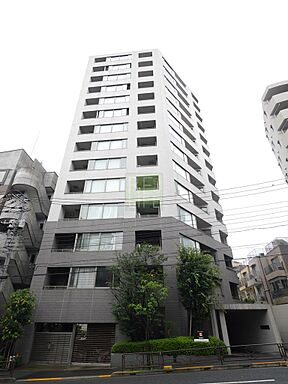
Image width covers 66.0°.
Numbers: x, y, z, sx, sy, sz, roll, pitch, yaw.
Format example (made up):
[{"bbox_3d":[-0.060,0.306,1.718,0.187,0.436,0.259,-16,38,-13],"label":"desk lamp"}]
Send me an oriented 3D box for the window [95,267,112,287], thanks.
[{"bbox_3d":[-3.259,7.043,18.387,1.443,1.624,0.120,-3,-33,4],"label":"window"}]

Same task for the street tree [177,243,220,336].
[{"bbox_3d":[4.287,7.414,16.798,3.233,7.259,2.989,-3,-34,4],"label":"street tree"}]

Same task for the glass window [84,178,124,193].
[{"bbox_3d":[-4.091,-0.582,23.595,4.392,1.677,0.150,-3,-34,4],"label":"glass window"}]

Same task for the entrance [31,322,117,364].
[{"bbox_3d":[-5.015,10.872,15.994,6.100,2.470,0.300,-3,-34,4],"label":"entrance"}]

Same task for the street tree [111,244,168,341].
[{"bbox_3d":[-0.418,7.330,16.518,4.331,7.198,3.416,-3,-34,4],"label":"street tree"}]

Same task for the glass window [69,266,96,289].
[{"bbox_3d":[-5.099,7.166,18.504,2.302,1.647,0.120,-3,-33,4],"label":"glass window"}]

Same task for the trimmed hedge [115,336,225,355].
[{"bbox_3d":[1.546,10.215,14.815,7.473,0.915,1.098,-3,-34,4],"label":"trimmed hedge"}]

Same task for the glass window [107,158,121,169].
[{"bbox_3d":[-3.308,-3.138,24.969,1.430,1.437,0.120,-3,-33,4],"label":"glass window"}]

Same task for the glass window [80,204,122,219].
[{"bbox_3d":[-4.196,1.950,21.777,4.126,1.610,0.120,-3,-33,4],"label":"glass window"}]

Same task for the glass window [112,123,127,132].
[{"bbox_3d":[-3.093,-8.080,28.139,1.941,1.548,0.120,-3,-33,4],"label":"glass window"}]

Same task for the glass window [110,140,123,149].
[{"bbox_3d":[-3.293,-5.603,26.560,1.458,1.411,0.120,-3,-33,4],"label":"glass window"}]

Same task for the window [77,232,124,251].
[{"bbox_3d":[-4.096,4.520,20.106,4.338,1.748,0.120,-3,-33,4],"label":"window"}]

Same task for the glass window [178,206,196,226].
[{"bbox_3d":[4.490,2.706,23.017,0.150,1.647,3.325,-28,-43,34],"label":"glass window"}]

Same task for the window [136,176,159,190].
[{"bbox_3d":[0.431,-0.770,22.970,2.287,1.647,0.150,-3,-34,4],"label":"window"}]

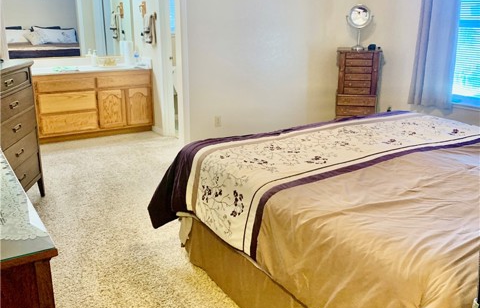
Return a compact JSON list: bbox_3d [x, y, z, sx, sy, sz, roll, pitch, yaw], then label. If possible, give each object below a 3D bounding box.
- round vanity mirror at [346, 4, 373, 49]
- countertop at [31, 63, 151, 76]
[{"bbox_3d":[1.324,-1.400,5.347,0.290,0.485,0.150,2,16,6],"label":"round vanity mirror"},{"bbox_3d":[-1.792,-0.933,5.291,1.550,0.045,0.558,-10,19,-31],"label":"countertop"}]

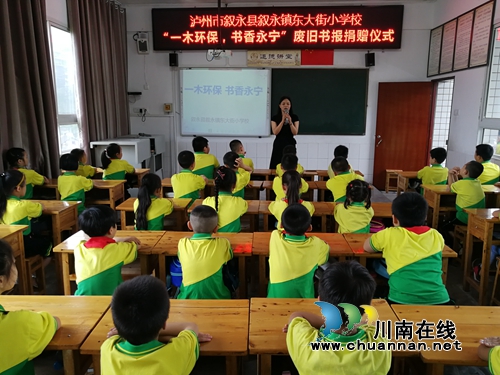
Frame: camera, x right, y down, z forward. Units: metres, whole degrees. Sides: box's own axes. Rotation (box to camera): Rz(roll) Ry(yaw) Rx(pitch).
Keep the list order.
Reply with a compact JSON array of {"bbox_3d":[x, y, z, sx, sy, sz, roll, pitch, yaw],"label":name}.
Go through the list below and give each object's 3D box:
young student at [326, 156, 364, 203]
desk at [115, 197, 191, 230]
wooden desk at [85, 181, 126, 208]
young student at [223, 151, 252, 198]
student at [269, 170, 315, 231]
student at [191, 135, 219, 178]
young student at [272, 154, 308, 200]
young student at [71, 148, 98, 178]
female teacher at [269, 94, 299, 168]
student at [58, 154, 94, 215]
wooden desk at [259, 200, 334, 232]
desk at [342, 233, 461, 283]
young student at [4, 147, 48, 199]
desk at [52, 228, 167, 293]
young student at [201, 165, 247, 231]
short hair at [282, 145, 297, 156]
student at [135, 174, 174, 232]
[{"bbox_3d":[0.993,0.199,4.149,0.400,1.080,0.500,0,11,1],"label":"young student"},{"bbox_3d":[-0.841,0.494,3.592,0.600,0.710,0.390,0,11,1],"label":"desk"},{"bbox_3d":[-1.783,0.316,4.532,0.600,0.727,0.400,1,11,1],"label":"wooden desk"},{"bbox_3d":[-0.128,0.127,4.448,0.380,1.083,0.560,2,11,6],"label":"young student"},{"bbox_3d":[0.333,0.362,3.352,0.380,1.055,0.560,1,11,2],"label":"student"},{"bbox_3d":[-0.501,-0.054,5.118,0.380,1.234,0.600,3,12,13],"label":"student"},{"bbox_3d":[0.437,0.144,4.435,0.380,1.061,0.560,1,11,2],"label":"young student"},{"bbox_3d":[-2.180,0.010,5.153,0.400,1.040,0.500,3,12,13],"label":"young student"},{"bbox_3d":[0.505,-0.508,5.906,0.440,1.680,0.360,1,11,4],"label":"female teacher"},{"bbox_3d":[-1.843,0.146,4.376,0.380,1.053,0.560,2,11,9],"label":"student"},{"bbox_3d":[0.388,0.509,3.549,0.601,0.690,0.391,1,11,2],"label":"wooden desk"},{"bbox_3d":[0.927,0.723,2.574,0.600,0.727,0.400,1,11,1],"label":"desk"},{"bbox_3d":[-2.384,0.105,4.384,0.380,1.124,0.560,2,11,9],"label":"young student"},{"bbox_3d":[-0.877,0.694,2.599,0.600,0.710,0.390,0,11,1],"label":"desk"},{"bbox_3d":[-0.164,0.359,3.340,0.380,1.129,0.580,2,11,7],"label":"young student"},{"bbox_3d":[0.488,-0.439,4.879,0.155,0.170,0.180,0,11,1],"label":"short hair"},{"bbox_3d":[-0.726,0.383,3.352,0.360,1.072,0.580,4,12,16],"label":"student"}]

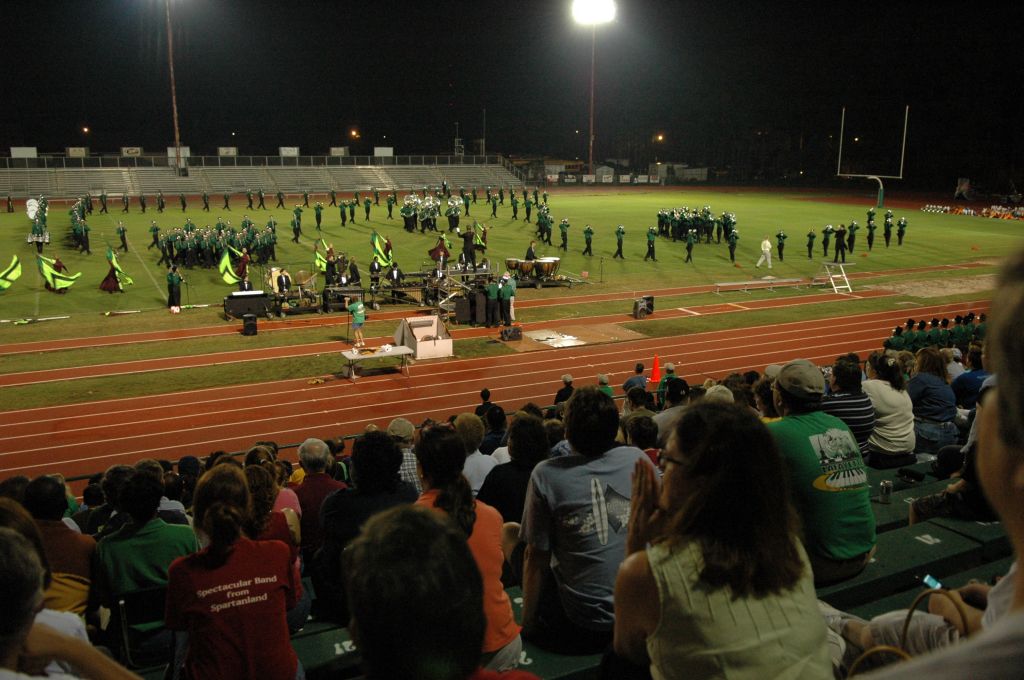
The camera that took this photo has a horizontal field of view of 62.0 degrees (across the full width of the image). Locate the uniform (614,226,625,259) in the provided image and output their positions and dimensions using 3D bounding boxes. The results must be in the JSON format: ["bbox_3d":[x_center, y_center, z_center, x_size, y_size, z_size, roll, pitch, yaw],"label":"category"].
[{"bbox_3d":[5.813,-5.260,45.889,0.520,1.750,0.500,-6,14,-24],"label":"uniform"}]

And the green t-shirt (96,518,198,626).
[{"bbox_3d":[-1.542,0.982,3.615,0.470,0.550,0.310,-6,14,-24],"label":"green t-shirt"}]

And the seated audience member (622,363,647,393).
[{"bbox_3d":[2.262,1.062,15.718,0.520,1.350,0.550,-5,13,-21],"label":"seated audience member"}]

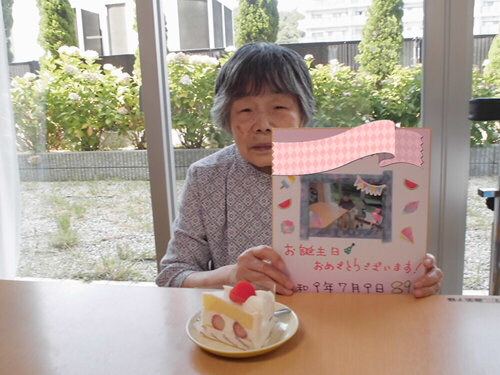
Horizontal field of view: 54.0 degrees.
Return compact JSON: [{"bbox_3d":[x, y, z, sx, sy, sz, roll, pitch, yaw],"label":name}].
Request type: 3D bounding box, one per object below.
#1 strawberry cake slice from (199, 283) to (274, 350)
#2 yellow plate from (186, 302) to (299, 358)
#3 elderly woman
[{"bbox_3d":[-0.020,0.159,0.635,0.100,0.070,0.063,2,12,23],"label":"strawberry cake slice"},{"bbox_3d":[-0.010,0.190,0.638,0.144,0.022,0.144,-2,11,0],"label":"yellow plate"},{"bbox_3d":[0.081,0.288,0.915,0.470,1.110,0.550,-1,11,7],"label":"elderly woman"}]

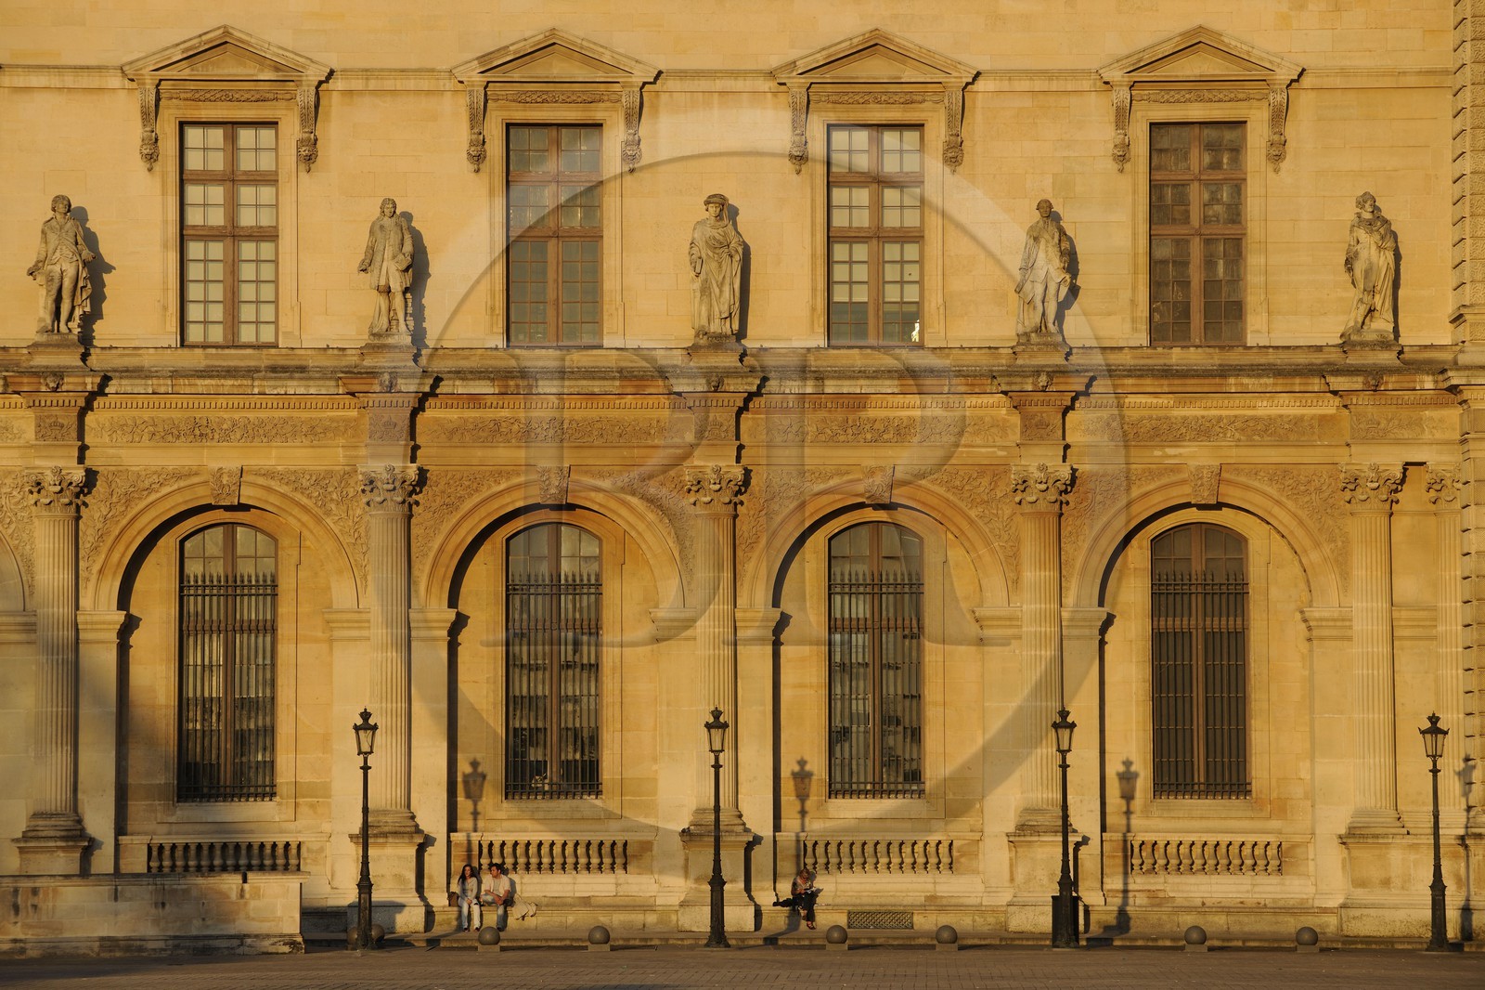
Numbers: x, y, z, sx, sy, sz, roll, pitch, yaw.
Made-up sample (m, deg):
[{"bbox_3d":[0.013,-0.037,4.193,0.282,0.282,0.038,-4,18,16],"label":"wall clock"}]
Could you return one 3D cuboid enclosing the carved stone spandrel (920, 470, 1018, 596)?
[{"bbox_3d":[4.256,0.649,115.459,1.774,2.379,0.200,0,-3,0],"label":"carved stone spandrel"}]

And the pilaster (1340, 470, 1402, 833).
[{"bbox_3d":[12.322,2.987,120.927,1.284,7.245,0.500,0,-3,-1],"label":"pilaster"}]

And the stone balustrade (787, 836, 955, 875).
[{"bbox_3d":[2.508,7.011,120.450,3.276,0.745,0.320,0,-3,0],"label":"stone balustrade"}]

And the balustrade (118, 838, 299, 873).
[{"bbox_3d":[-10.175,6.972,119.483,3.650,0.749,0.350,0,-3,-1],"label":"balustrade"}]

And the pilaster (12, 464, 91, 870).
[{"bbox_3d":[-13.258,3.585,118.795,1.449,8.238,0.700,0,-3,-1],"label":"pilaster"}]

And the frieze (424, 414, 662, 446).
[{"bbox_3d":[-3.885,-1.264,120.412,4.856,0.632,0.180,0,-3,0],"label":"frieze"}]

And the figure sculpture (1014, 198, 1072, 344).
[{"bbox_3d":[5.785,-4.300,118.843,1.118,2.817,0.800,0,-3,-3],"label":"figure sculpture"}]

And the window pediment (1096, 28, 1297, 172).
[{"bbox_3d":[8.990,-7.755,121.496,4.061,2.885,0.650,0,-3,-1],"label":"window pediment"}]

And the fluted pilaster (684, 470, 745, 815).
[{"bbox_3d":[-0.498,2.767,118.062,1.153,6.774,0.500,0,-3,-3],"label":"fluted pilaster"}]

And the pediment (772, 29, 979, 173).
[{"bbox_3d":[2.588,-7.612,119.435,3.996,2.791,0.550,0,-3,-3],"label":"pediment"}]

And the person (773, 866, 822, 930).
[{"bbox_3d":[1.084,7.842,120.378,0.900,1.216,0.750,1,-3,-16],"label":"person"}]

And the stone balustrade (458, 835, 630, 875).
[{"bbox_3d":[-3.754,6.872,118.436,3.442,0.776,0.350,0,-3,-3],"label":"stone balustrade"}]

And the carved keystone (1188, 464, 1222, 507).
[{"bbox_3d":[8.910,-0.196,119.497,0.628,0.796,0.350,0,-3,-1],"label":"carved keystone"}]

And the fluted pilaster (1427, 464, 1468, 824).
[{"bbox_3d":[13.602,2.876,119.371,0.808,6.915,0.280,0,-3,-1],"label":"fluted pilaster"}]

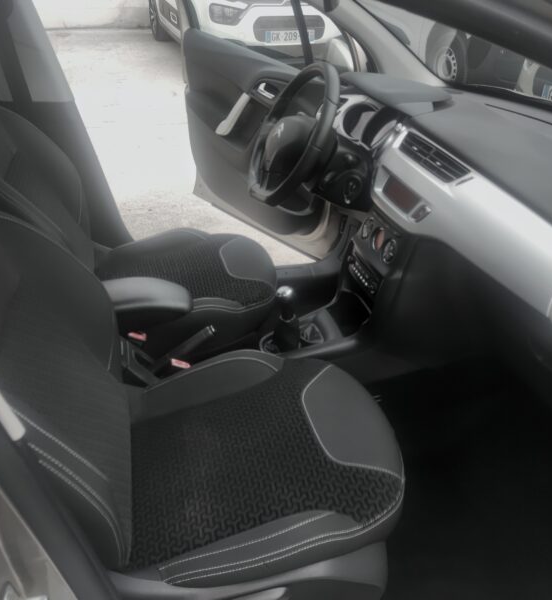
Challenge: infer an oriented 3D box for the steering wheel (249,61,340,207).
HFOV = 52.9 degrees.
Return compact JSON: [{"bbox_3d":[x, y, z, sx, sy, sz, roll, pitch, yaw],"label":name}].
[{"bbox_3d":[0.050,-0.406,1.384,0.095,0.360,0.375,18,24,-27],"label":"steering wheel"}]

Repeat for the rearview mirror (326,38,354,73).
[{"bbox_3d":[0.232,-0.851,1.979,0.110,0.150,0.190,20,37,28],"label":"rearview mirror"}]

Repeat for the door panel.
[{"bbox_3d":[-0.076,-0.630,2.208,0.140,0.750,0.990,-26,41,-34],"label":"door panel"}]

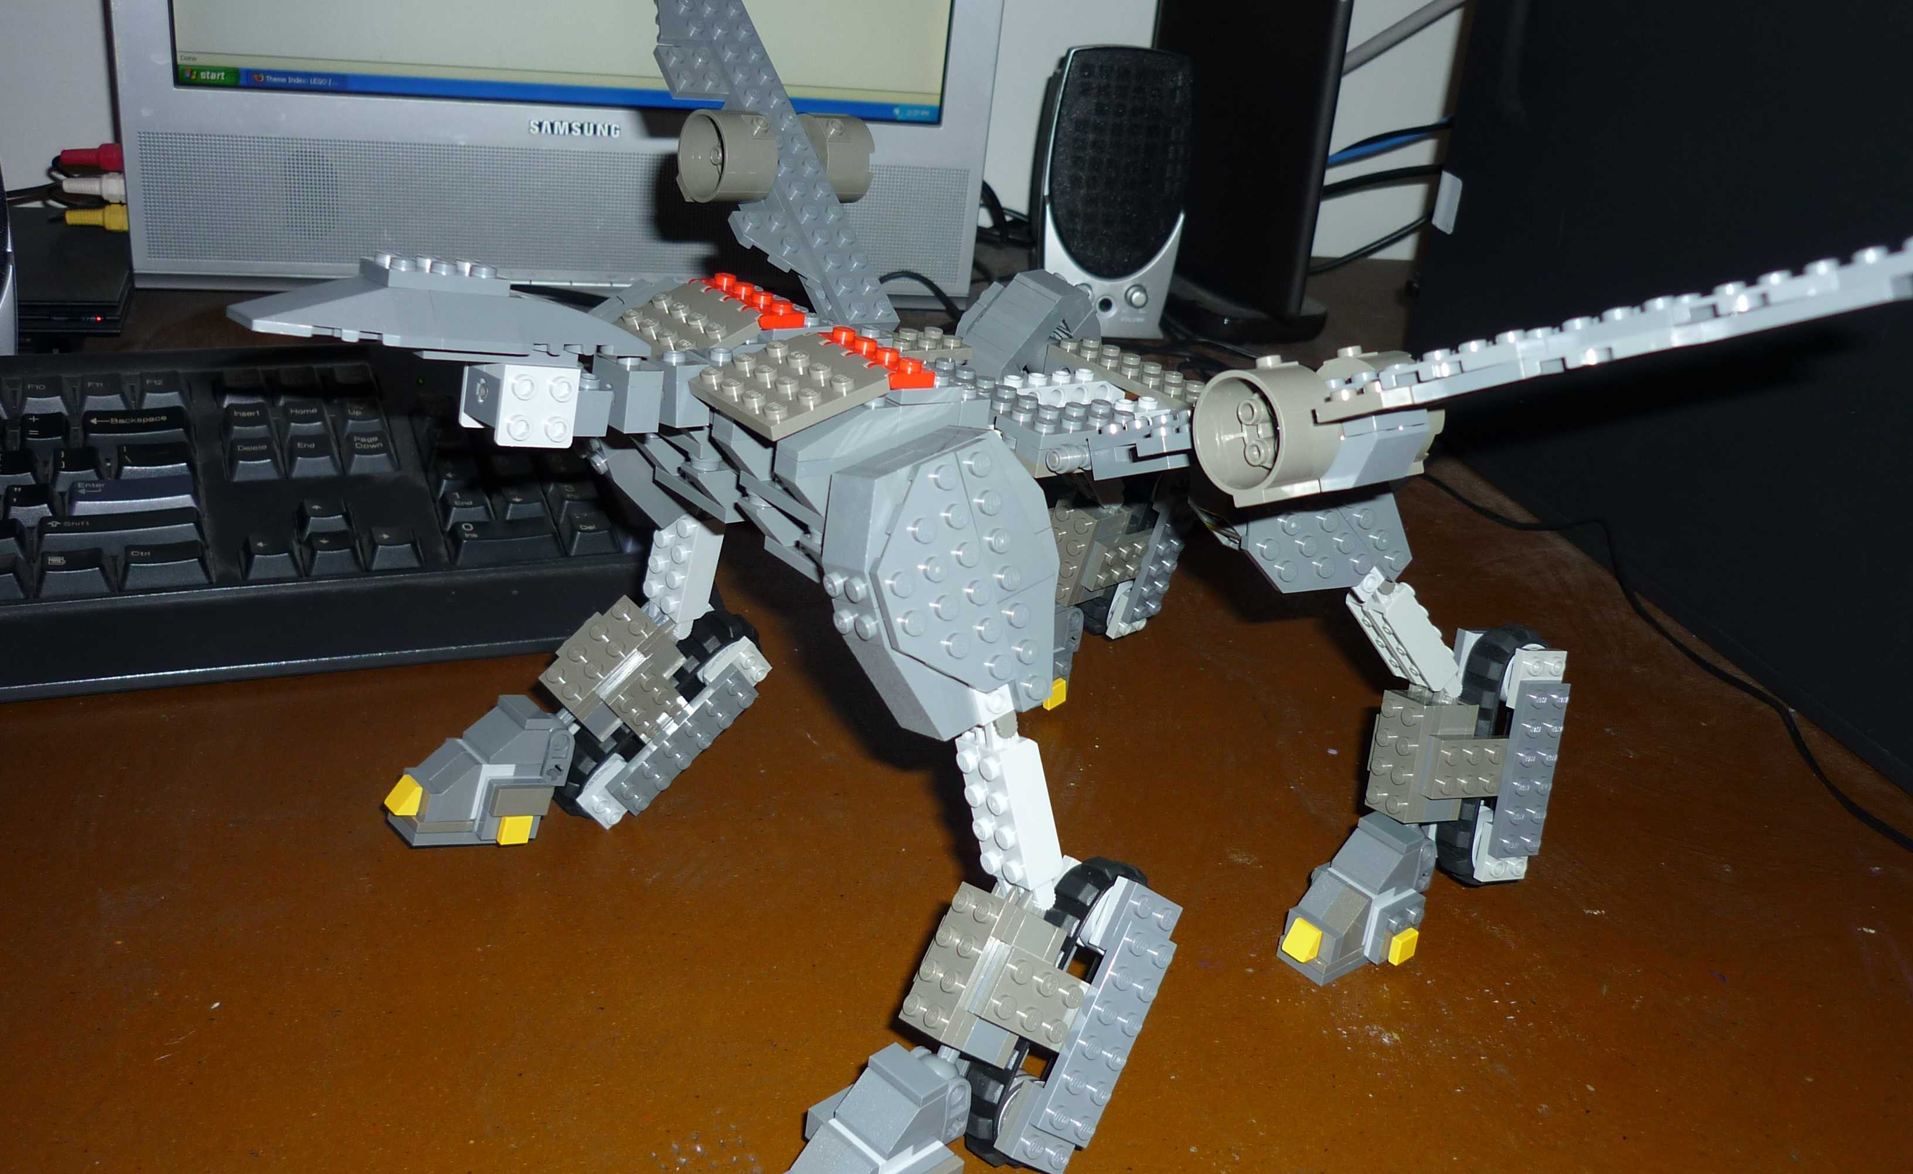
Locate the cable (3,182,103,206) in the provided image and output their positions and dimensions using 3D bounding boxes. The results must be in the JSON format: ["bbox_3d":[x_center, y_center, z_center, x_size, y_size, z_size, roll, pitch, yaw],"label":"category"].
[{"bbox_3d":[-0.456,-0.198,0.920,0.049,0.012,0.018,11,25,11],"label":"cable"}]

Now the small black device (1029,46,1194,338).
[{"bbox_3d":[0.089,-0.227,1.017,0.079,0.160,0.080,2,25,-8],"label":"small black device"}]

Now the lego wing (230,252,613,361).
[{"bbox_3d":[-0.099,-0.054,0.340,0.072,0.013,0.035,-4,21,-42],"label":"lego wing"}]

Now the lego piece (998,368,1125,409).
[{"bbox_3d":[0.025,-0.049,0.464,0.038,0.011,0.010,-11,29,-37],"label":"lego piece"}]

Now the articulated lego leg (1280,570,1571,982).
[{"bbox_3d":[0.128,0.049,0.482,0.080,0.110,0.044,-16,33,-40],"label":"articulated lego leg"}]

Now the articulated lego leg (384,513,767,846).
[{"bbox_3d":[-0.100,0.023,0.496,0.104,0.101,0.048,-5,27,-22],"label":"articulated lego leg"}]

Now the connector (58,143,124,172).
[{"bbox_3d":[-0.429,-0.213,0.905,0.033,0.013,0.013,-1,26,-15],"label":"connector"}]

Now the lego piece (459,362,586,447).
[{"bbox_3d":[-0.085,-0.037,0.358,0.017,0.017,0.018,-1,18,-39],"label":"lego piece"}]

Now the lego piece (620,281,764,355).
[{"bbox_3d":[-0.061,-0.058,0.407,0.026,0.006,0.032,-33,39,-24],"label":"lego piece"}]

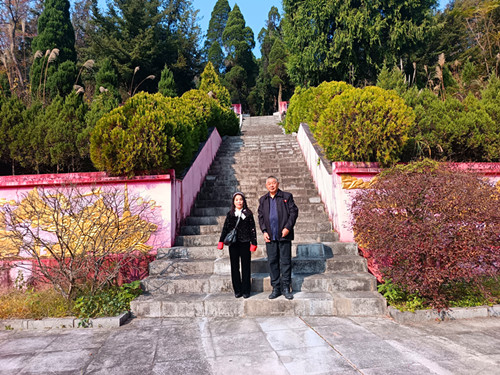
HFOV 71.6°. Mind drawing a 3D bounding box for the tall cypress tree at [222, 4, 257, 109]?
[{"bbox_3d":[-0.970,-11.400,32.000,3.200,11.600,3.200,-1,-4,2],"label":"tall cypress tree"}]

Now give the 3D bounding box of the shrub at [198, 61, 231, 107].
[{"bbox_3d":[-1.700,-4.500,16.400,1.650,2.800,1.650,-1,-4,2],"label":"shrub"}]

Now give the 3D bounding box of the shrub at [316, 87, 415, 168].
[{"bbox_3d":[2.410,-1.240,7.300,2.100,1.850,2.150,-1,-4,2],"label":"shrub"}]

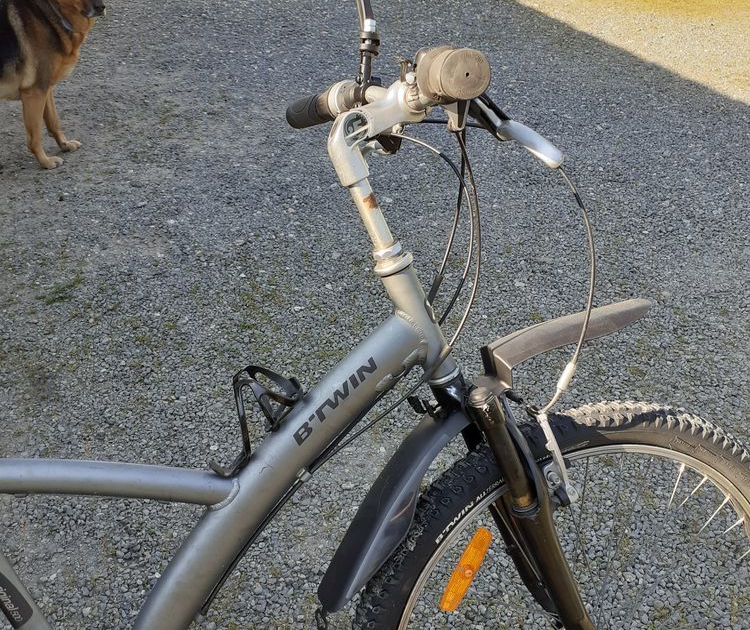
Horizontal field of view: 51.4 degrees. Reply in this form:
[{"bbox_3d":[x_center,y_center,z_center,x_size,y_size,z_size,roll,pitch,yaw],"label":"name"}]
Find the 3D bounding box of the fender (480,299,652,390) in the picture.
[{"bbox_3d":[0.241,0.028,0.942,0.218,0.053,0.072,-15,15,-13],"label":"fender"}]

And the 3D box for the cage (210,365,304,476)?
[{"bbox_3d":[-0.146,0.112,0.877,0.140,0.084,0.076,-43,17,3],"label":"cage"}]

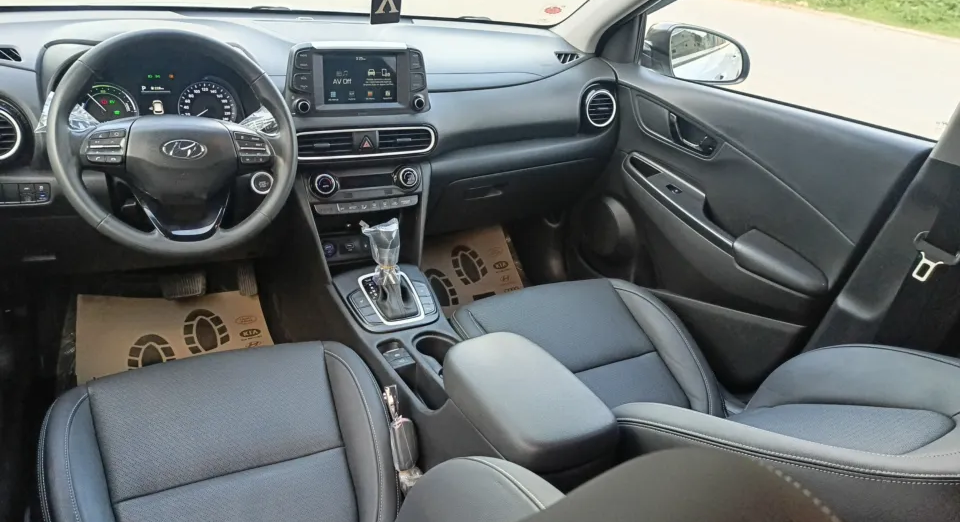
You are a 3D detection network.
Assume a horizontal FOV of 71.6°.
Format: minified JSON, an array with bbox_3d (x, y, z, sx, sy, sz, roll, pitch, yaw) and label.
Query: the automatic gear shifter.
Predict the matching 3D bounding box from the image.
[{"bbox_3d":[-0.178,0.011,1.351,0.080,0.175,0.115,-9,31,-28],"label":"automatic gear shifter"}]

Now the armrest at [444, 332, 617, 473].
[{"bbox_3d":[0.062,0.196,0.951,0.165,0.072,0.255,-9,31,-28],"label":"armrest"}]

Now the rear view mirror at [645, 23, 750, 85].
[{"bbox_3d":[0.565,-0.544,1.742,0.225,0.150,0.125,2,28,-9],"label":"rear view mirror"}]

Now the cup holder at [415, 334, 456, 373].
[{"bbox_3d":[-0.085,0.187,1.290,0.082,0.072,0.082,5,27,-3],"label":"cup holder"}]

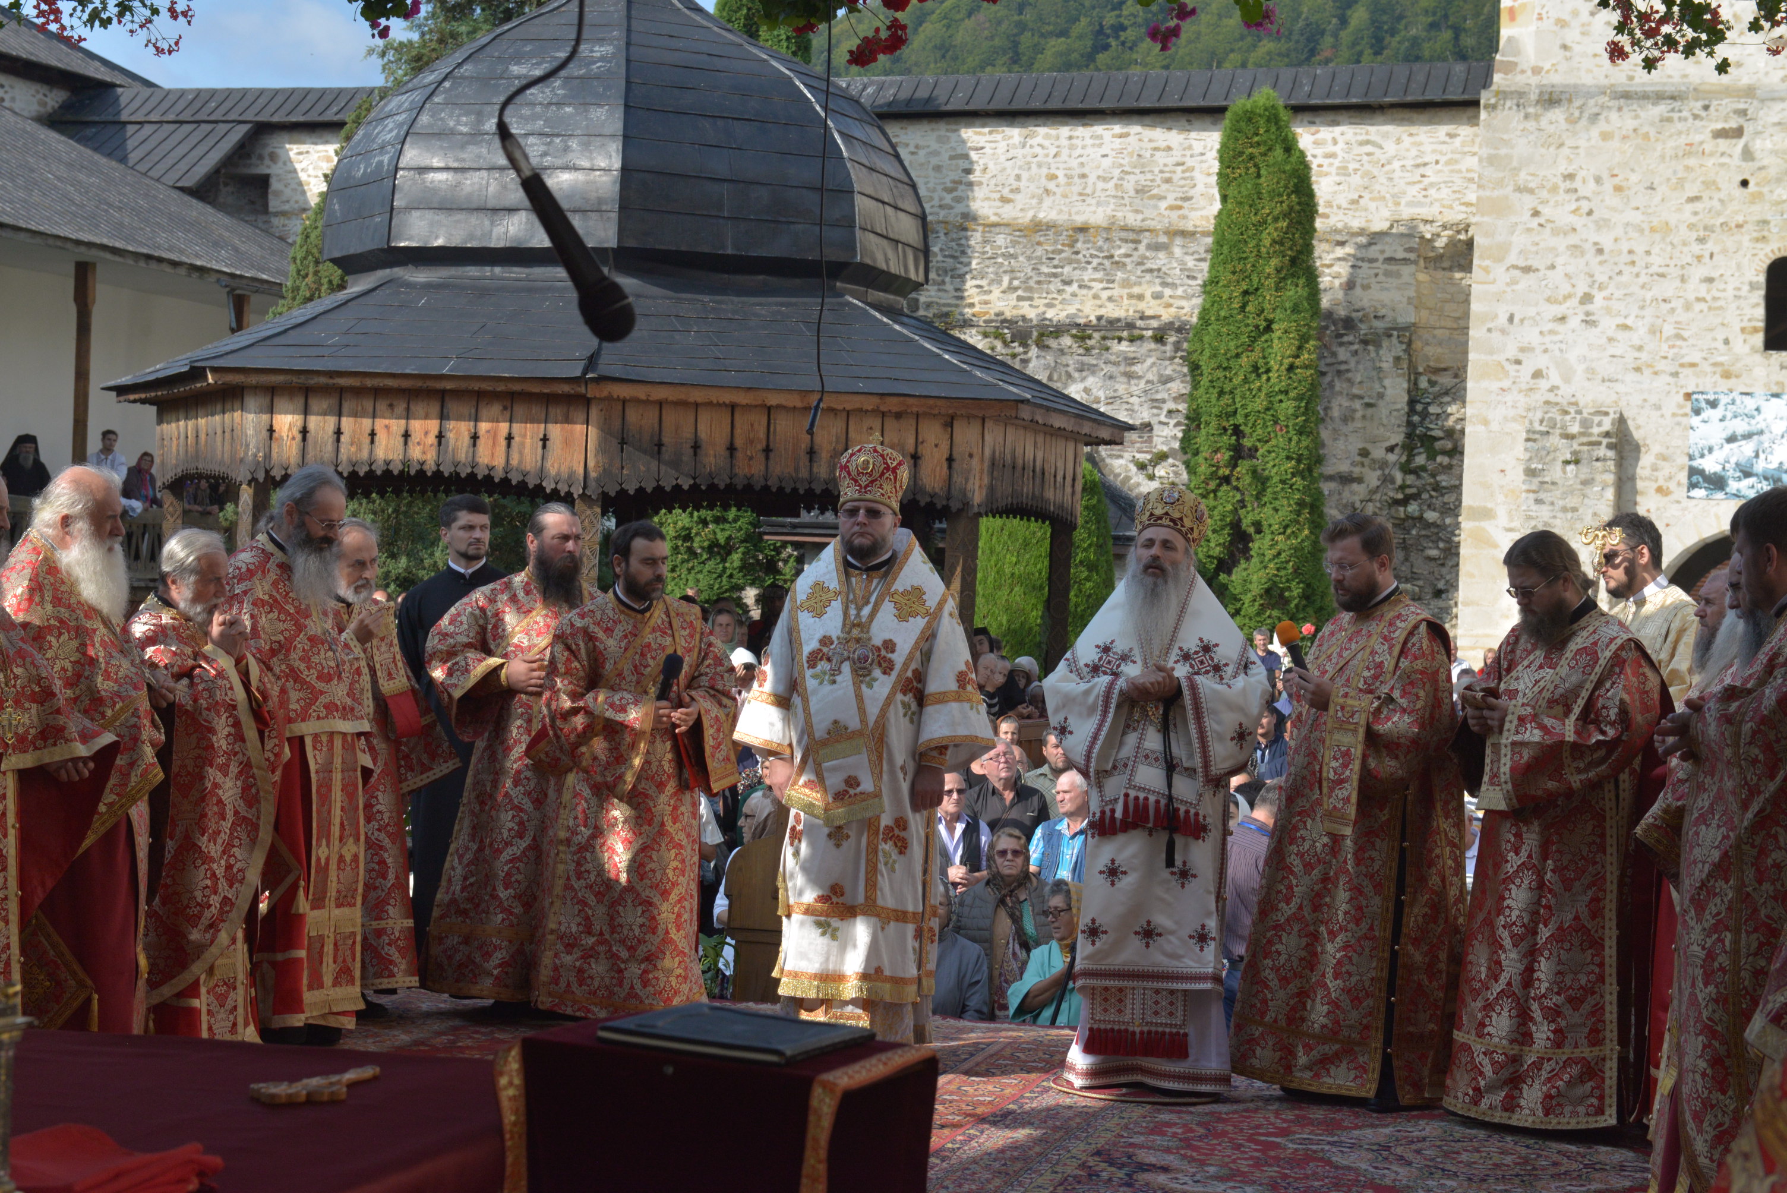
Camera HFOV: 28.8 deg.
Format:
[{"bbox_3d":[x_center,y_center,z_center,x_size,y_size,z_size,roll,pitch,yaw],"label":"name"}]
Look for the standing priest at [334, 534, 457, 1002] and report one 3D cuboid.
[{"bbox_3d":[-1.803,0.579,11.950,0.480,1.680,0.580,2,1,38],"label":"standing priest"}]

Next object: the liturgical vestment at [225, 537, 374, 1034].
[{"bbox_3d":[-1.851,0.580,10.800,0.460,1.530,0.570,1,-2,37],"label":"liturgical vestment"}]

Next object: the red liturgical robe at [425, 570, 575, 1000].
[{"bbox_3d":[-1.315,0.647,12.100,0.700,1.480,0.520,3,-2,-41],"label":"red liturgical robe"}]

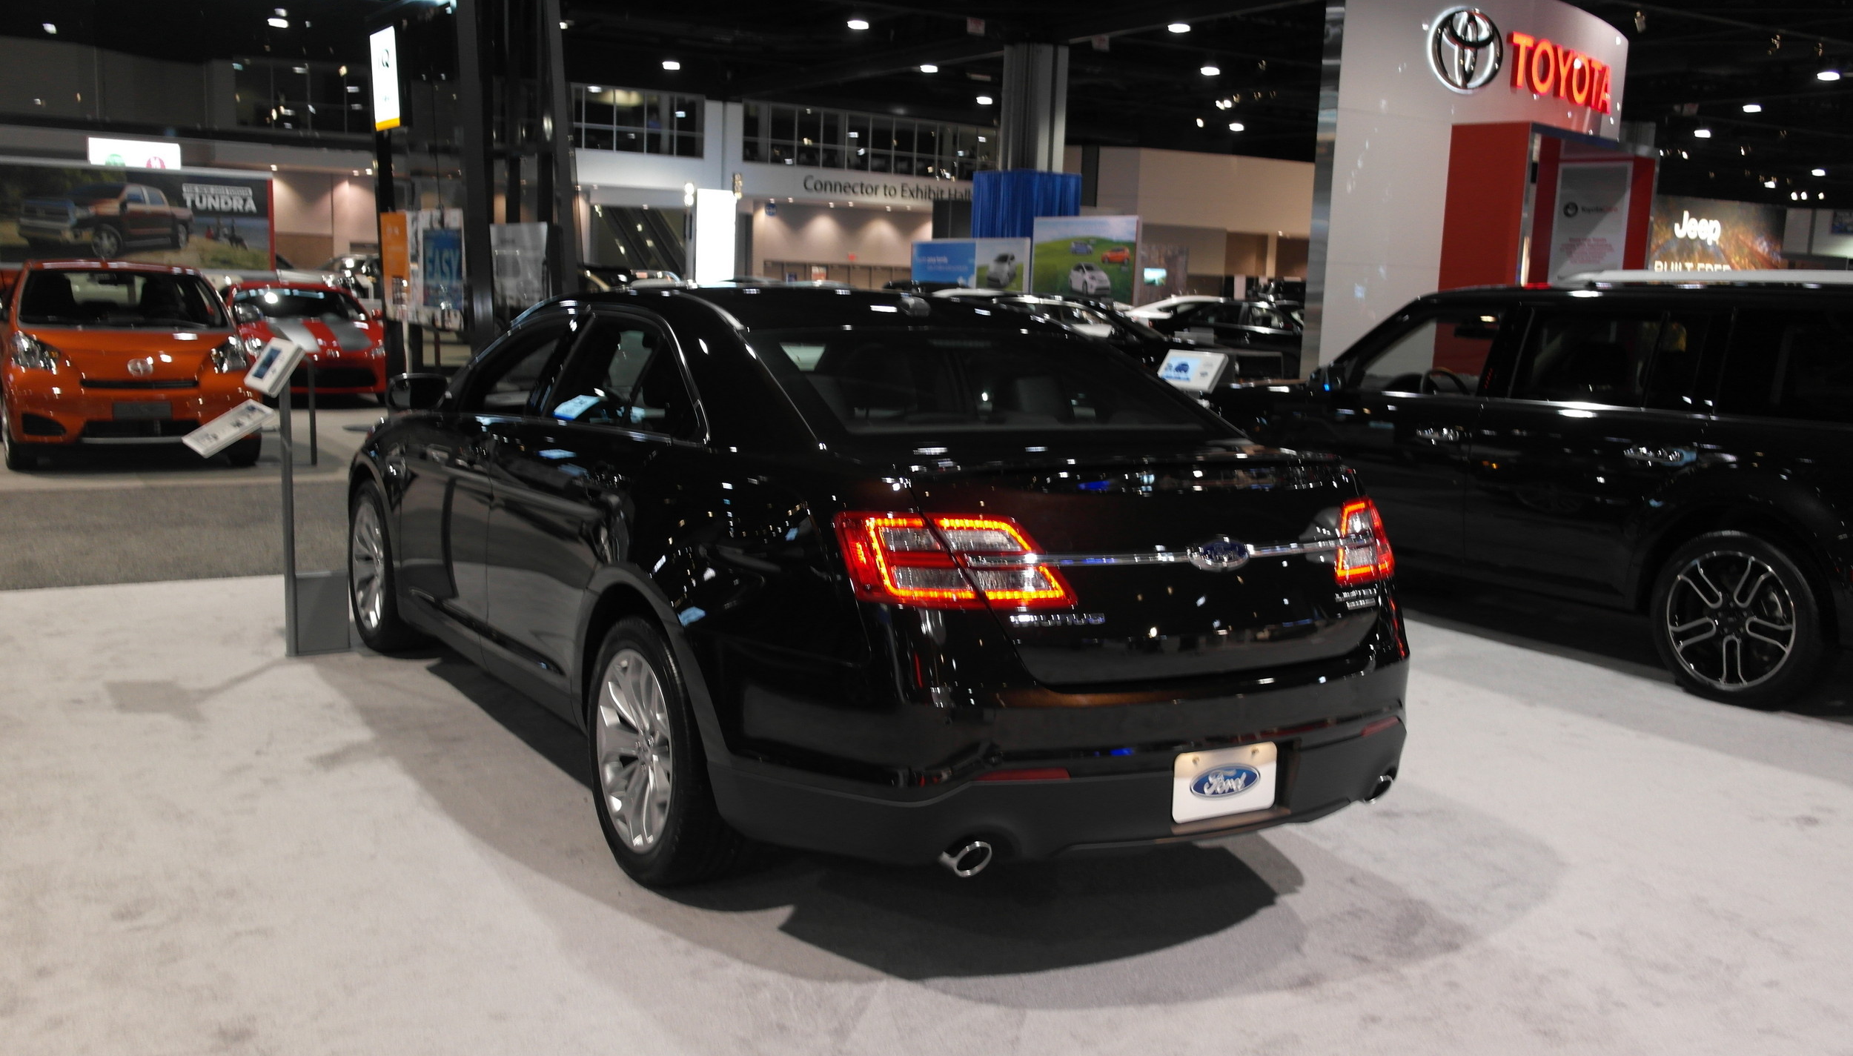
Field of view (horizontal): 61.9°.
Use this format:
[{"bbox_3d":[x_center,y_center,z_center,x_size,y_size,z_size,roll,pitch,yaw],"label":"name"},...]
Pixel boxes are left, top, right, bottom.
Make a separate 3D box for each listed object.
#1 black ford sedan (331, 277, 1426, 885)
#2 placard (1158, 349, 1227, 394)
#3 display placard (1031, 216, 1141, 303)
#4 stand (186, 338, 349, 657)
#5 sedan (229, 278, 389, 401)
[{"bbox_3d":[-0.677,-0.081,5.548,1.970,1.530,5.130,-3,10,-32],"label":"black ford sedan"},{"bbox_3d":[1.458,-0.862,8.500,0.040,0.225,0.400,34,-13,-37],"label":"placard"},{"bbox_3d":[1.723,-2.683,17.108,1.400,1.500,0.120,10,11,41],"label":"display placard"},{"bbox_3d":[-2.662,-0.120,6.257,0.550,1.255,0.400,-4,10,-36],"label":"stand"},{"bbox_3d":[-7.902,-2.279,18.993,1.790,1.360,4.340,-3,10,-33],"label":"sedan"}]

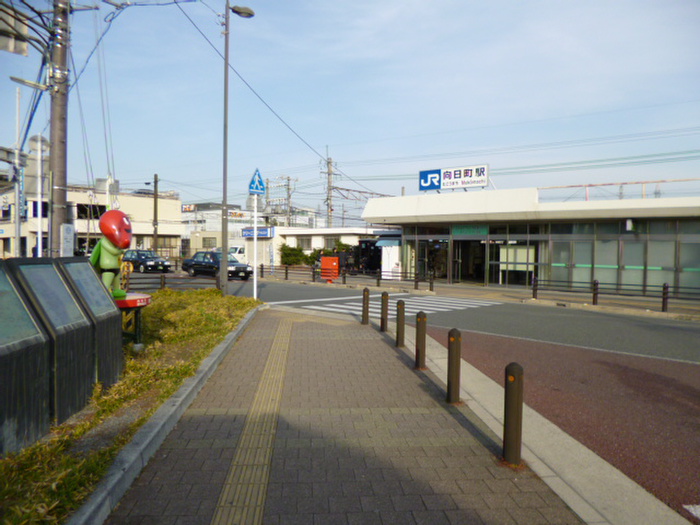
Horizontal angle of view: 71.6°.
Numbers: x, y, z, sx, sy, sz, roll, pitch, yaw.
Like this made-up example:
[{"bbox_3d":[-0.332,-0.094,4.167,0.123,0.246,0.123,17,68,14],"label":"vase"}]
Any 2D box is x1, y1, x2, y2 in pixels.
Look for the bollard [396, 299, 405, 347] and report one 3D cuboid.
[{"bbox_3d":[0.876,1.048,8.346,0.135,0.800,0.135,1,2,-5],"label":"bollard"}]

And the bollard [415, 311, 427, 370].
[{"bbox_3d":[1.007,1.096,6.849,0.135,0.800,0.135,1,2,-5],"label":"bollard"}]

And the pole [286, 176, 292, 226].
[{"bbox_3d":[-7.100,-5.050,56.900,0.420,10.000,0.420,1,1,0],"label":"pole"}]

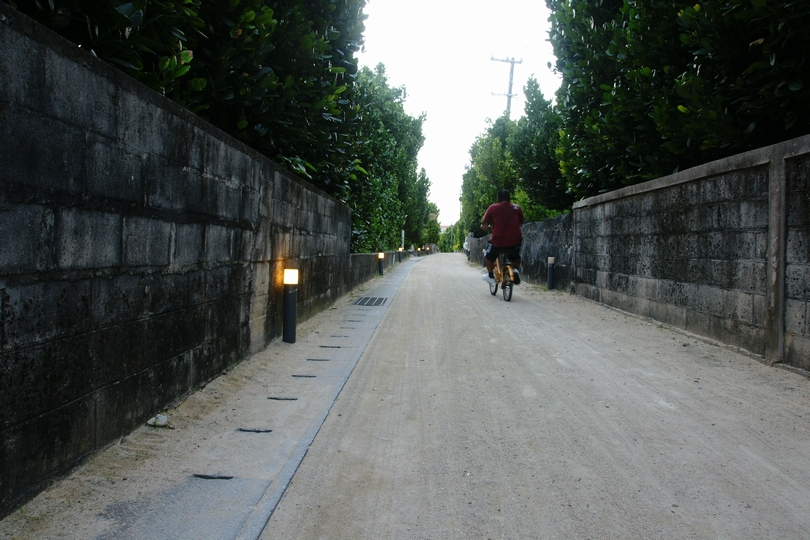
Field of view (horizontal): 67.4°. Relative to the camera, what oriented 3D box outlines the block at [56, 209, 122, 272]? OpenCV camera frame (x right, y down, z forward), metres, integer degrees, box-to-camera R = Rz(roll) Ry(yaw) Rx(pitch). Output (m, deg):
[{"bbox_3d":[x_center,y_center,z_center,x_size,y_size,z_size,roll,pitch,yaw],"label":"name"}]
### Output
[{"bbox_3d":[-1.088,-0.098,1.965,0.150,0.188,0.388,1,2,1],"label":"block"}]

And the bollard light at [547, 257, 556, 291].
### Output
[{"bbox_3d":[2.486,0.056,10.291,0.102,0.540,0.102,0,2,2],"label":"bollard light"}]

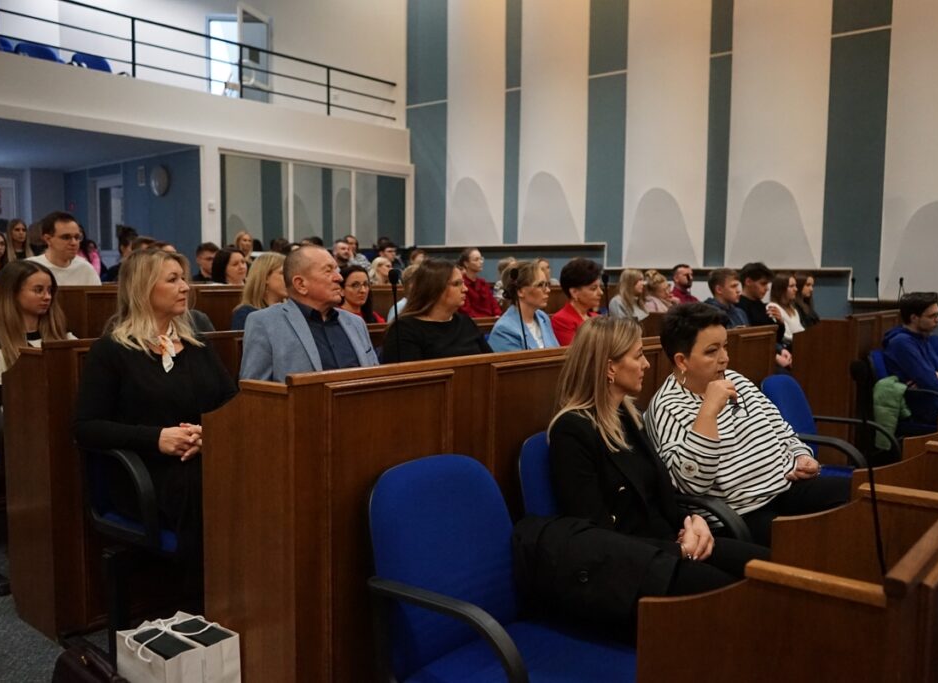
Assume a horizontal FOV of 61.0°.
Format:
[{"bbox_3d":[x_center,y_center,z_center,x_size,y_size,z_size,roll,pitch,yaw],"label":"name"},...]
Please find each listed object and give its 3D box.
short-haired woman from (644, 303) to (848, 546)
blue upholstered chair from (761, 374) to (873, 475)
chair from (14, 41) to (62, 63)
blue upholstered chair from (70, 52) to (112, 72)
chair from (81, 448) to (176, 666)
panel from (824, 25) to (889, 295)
[{"bbox_3d":[1.014,0.485,2.659,0.600,1.210,0.750,-5,7,-43],"label":"short-haired woman"},{"bbox_3d":[1.460,0.597,3.107,0.600,0.910,0.600,-5,7,-45],"label":"blue upholstered chair"},{"bbox_3d":[-4.680,-2.888,8.647,0.600,0.910,0.600,5,7,42],"label":"chair"},{"bbox_3d":[-4.281,-2.930,9.133,0.600,0.910,0.600,5,7,42],"label":"blue upholstered chair"},{"bbox_3d":[-0.891,0.553,2.673,0.590,0.910,0.590,5,7,39],"label":"chair"},{"bbox_3d":[3.707,-1.679,7.638,0.517,2.485,0.050,5,7,39],"label":"panel"}]

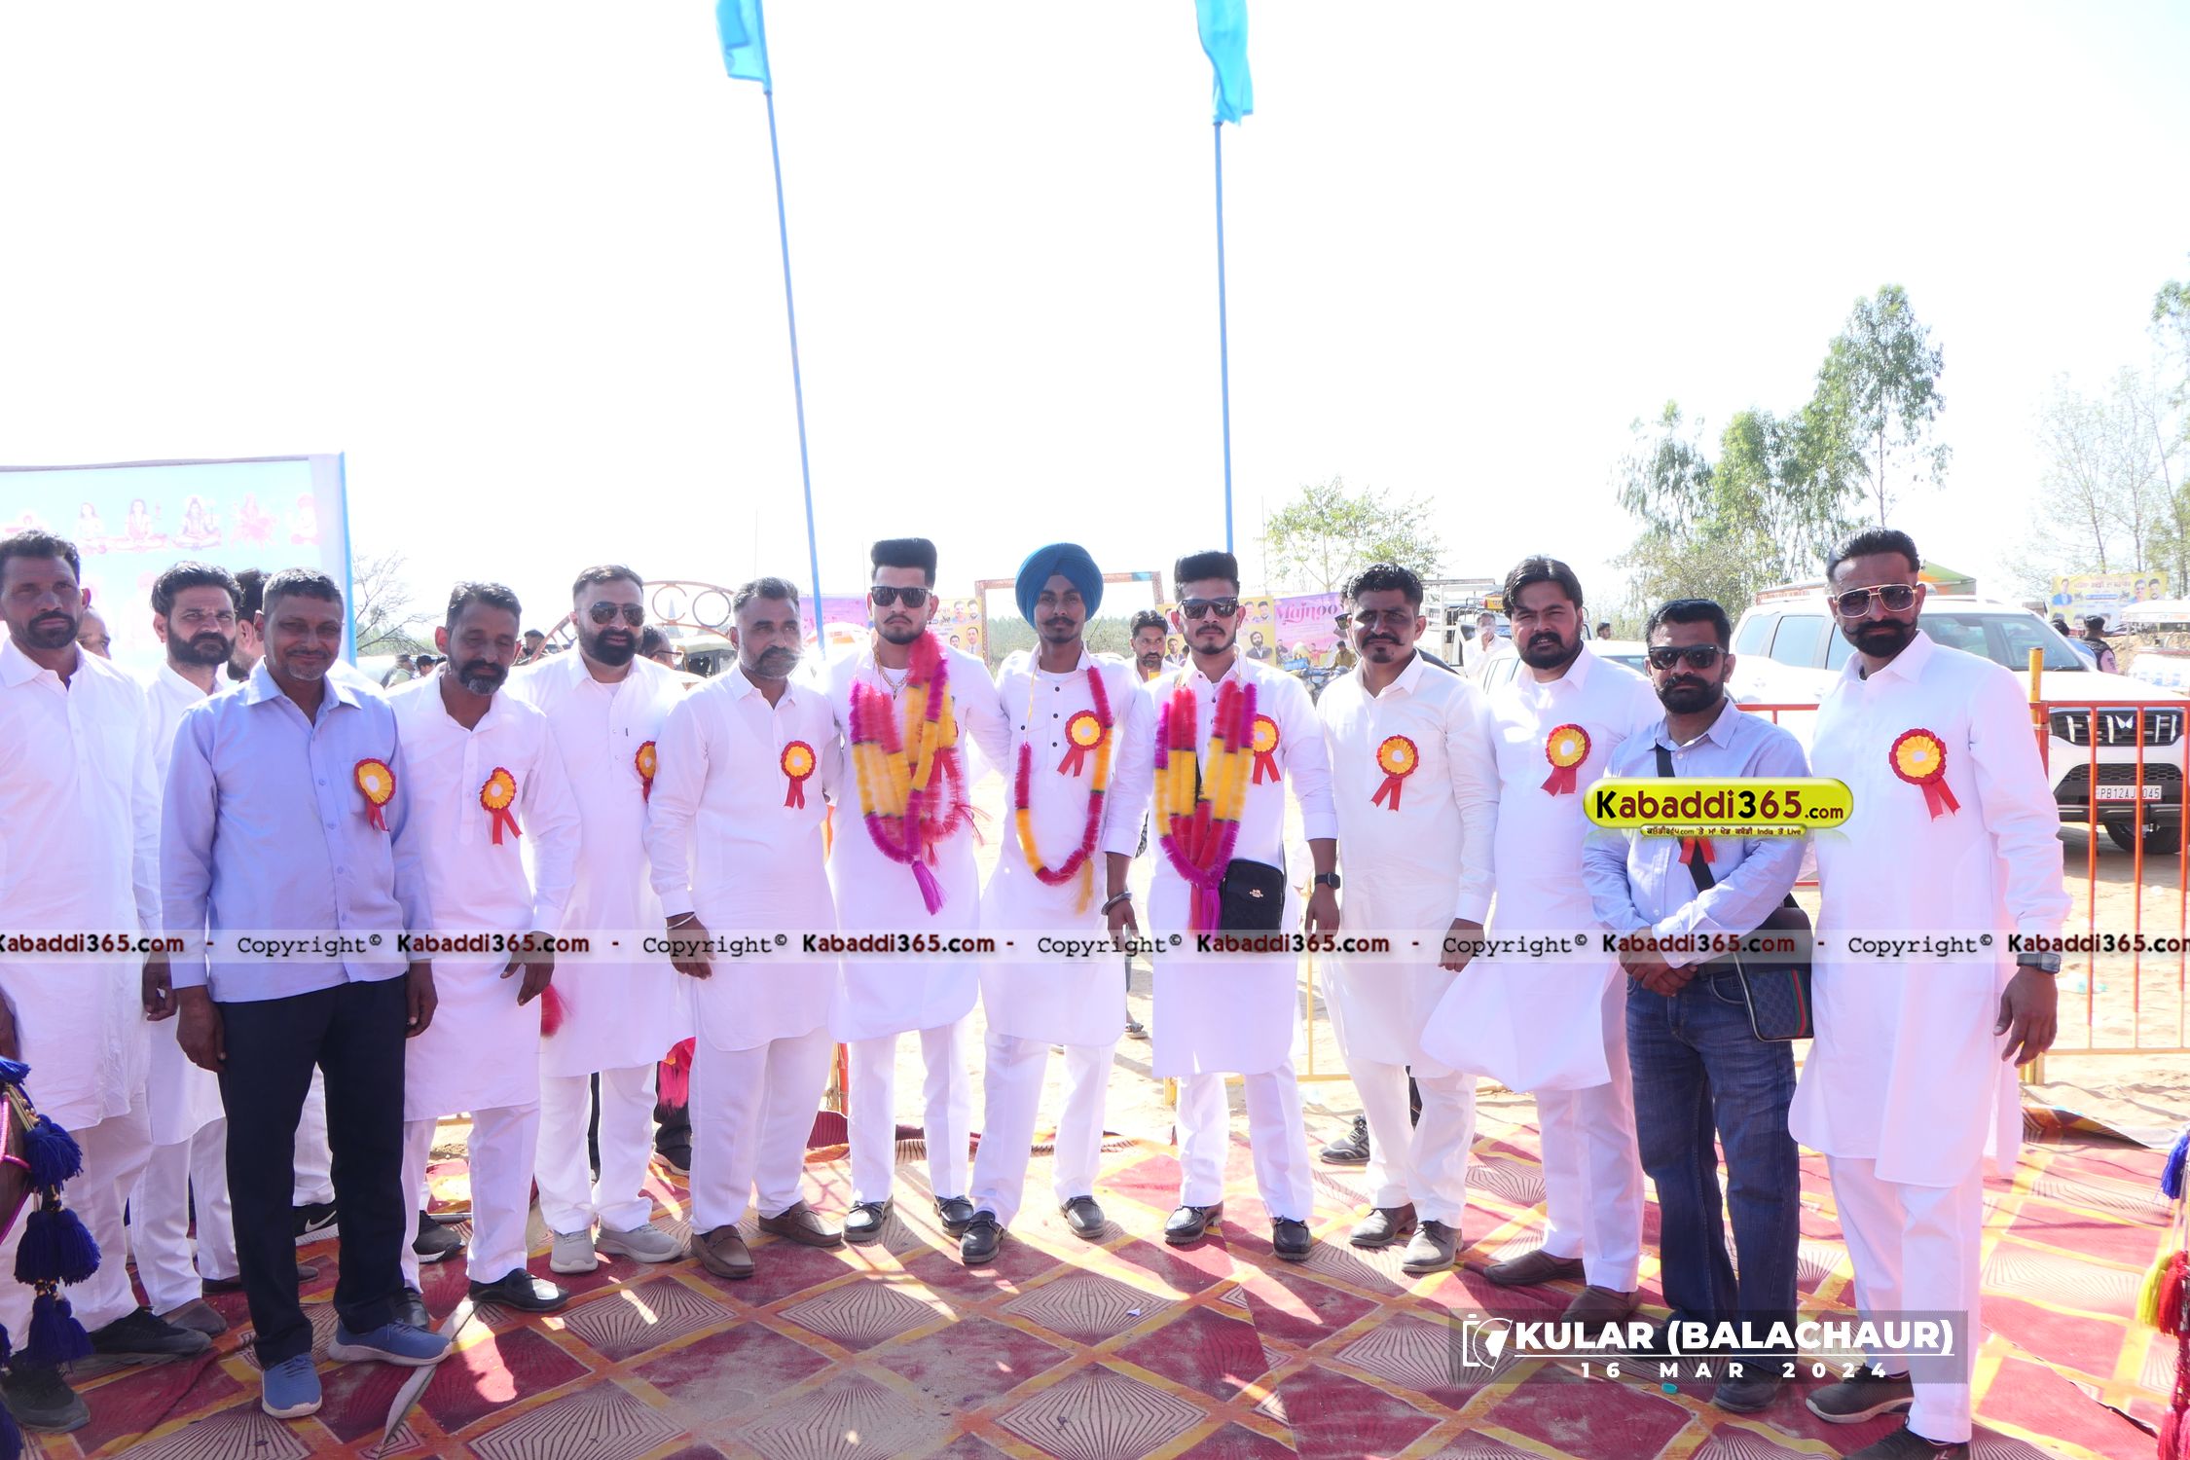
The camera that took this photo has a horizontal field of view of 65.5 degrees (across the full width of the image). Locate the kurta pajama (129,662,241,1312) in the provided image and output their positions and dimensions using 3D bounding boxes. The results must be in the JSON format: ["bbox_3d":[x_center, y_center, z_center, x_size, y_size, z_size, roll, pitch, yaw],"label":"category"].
[{"bbox_3d":[-2.138,0.575,4.050,0.510,1.480,0.360,-1,0,-35],"label":"kurta pajama"}]

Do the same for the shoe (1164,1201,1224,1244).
[{"bbox_3d":[0.266,1.260,4.499,0.105,0.105,0.285,1,4,28],"label":"shoe"}]

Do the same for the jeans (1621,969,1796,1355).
[{"bbox_3d":[1.329,0.914,3.660,0.370,0.860,0.280,1,4,34],"label":"jeans"}]

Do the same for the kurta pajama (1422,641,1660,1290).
[{"bbox_3d":[1.060,0.542,4.020,0.550,1.500,0.400,0,0,34],"label":"kurta pajama"}]

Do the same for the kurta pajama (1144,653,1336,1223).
[{"bbox_3d":[0.371,0.553,4.480,0.540,1.480,0.330,0,3,12],"label":"kurta pajama"}]

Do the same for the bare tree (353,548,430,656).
[{"bbox_3d":[-15.464,-2.034,35.986,3.400,3.670,3.200,-1,3,0],"label":"bare tree"}]

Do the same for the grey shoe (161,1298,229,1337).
[{"bbox_3d":[-2.147,1.342,3.995,0.270,0.100,0.100,1,4,26],"label":"grey shoe"}]

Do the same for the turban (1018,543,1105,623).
[{"bbox_3d":[-0.095,-0.400,4.629,0.232,0.222,0.265,-1,3,1],"label":"turban"}]

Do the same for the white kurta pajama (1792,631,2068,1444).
[{"bbox_3d":[1.643,0.585,3.370,0.340,1.520,0.520,-4,4,-42],"label":"white kurta pajama"}]

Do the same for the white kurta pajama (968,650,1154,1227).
[{"bbox_3d":[-0.098,0.558,4.520,0.520,1.490,0.330,-1,3,0],"label":"white kurta pajama"}]

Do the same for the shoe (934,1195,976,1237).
[{"bbox_3d":[-0.389,1.294,4.672,0.108,0.105,0.290,-2,3,-11],"label":"shoe"}]

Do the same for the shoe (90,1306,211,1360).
[{"bbox_3d":[-2.186,1.365,3.912,0.290,0.110,0.105,0,3,14],"label":"shoe"}]

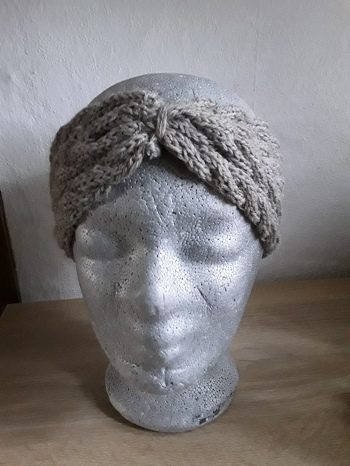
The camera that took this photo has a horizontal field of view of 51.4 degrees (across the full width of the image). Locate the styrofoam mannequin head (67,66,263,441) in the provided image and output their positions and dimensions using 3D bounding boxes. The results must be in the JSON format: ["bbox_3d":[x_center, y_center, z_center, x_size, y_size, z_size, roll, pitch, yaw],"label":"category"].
[{"bbox_3d":[-0.004,0.018,0.314,0.155,0.283,0.200,2,21,7],"label":"styrofoam mannequin head"}]

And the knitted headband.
[{"bbox_3d":[-0.007,-0.039,0.303,0.182,0.148,0.196,2,21,7],"label":"knitted headband"}]

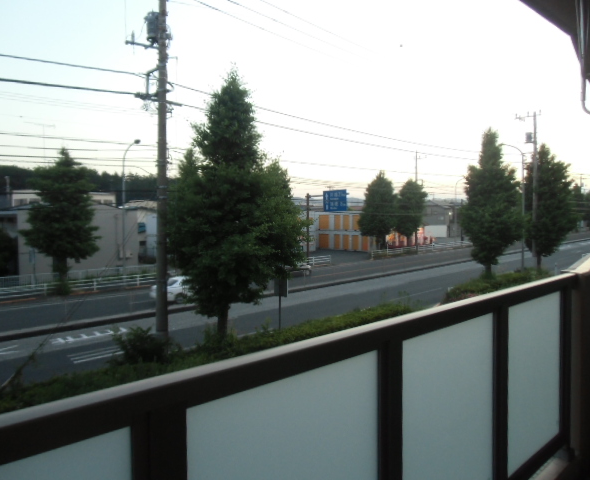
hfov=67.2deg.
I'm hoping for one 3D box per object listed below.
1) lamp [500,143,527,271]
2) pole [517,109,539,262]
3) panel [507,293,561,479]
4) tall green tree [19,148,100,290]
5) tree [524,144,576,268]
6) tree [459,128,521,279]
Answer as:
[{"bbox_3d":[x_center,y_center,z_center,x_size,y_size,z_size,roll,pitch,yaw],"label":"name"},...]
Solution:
[{"bbox_3d":[17.162,-2.523,35.141,0.350,10.100,2.000,-3,3,-44],"label":"lamp"},{"bbox_3d":[18.378,-3.838,34.960,0.600,12.282,1.888,-2,2,-39],"label":"pole"},{"bbox_3d":[1.286,0.727,2.367,0.687,0.830,0.030,-2,2,-42],"label":"panel"},{"bbox_3d":[-15.323,-1.234,28.742,5.139,9.367,5.139,-2,2,-39],"label":"tall green tree"},{"bbox_3d":[20.619,-2.648,35.989,4.300,10.200,4.300,-3,3,-44],"label":"tree"},{"bbox_3d":[13.953,-2.613,31.678,4.300,10.700,4.300,-3,3,-44],"label":"tree"}]

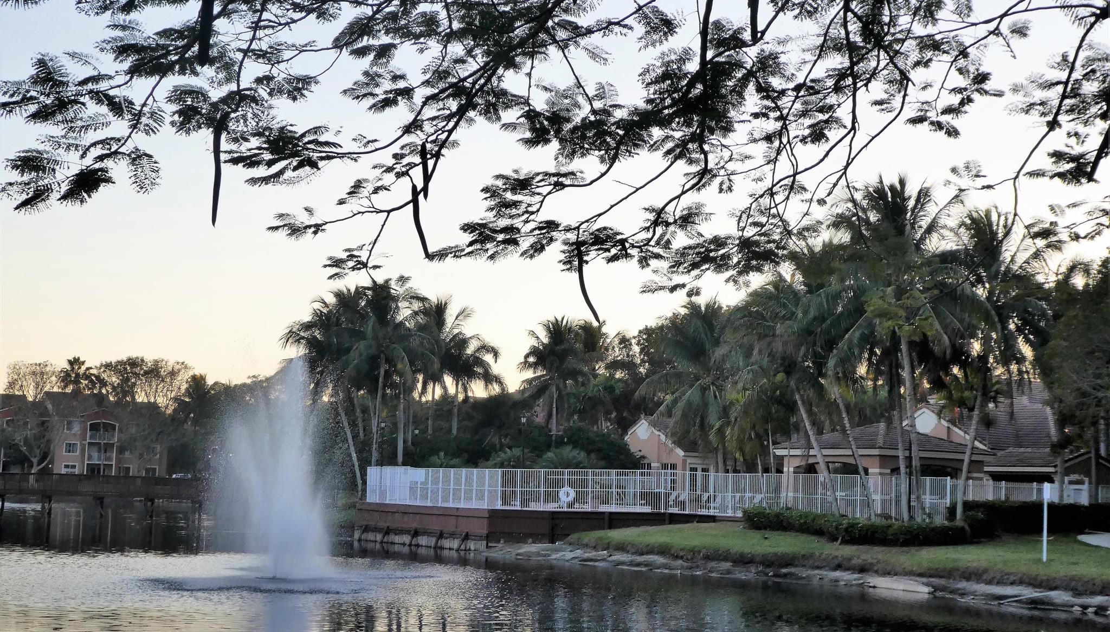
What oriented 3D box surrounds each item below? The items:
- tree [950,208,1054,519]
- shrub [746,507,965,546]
[{"bbox_3d":[14.902,1.697,53.552,3.900,10.680,4.000,0,-6,16],"label":"tree"},{"bbox_3d":[10.299,7.339,55.569,7.900,1.000,2.200,-3,-7,36],"label":"shrub"}]

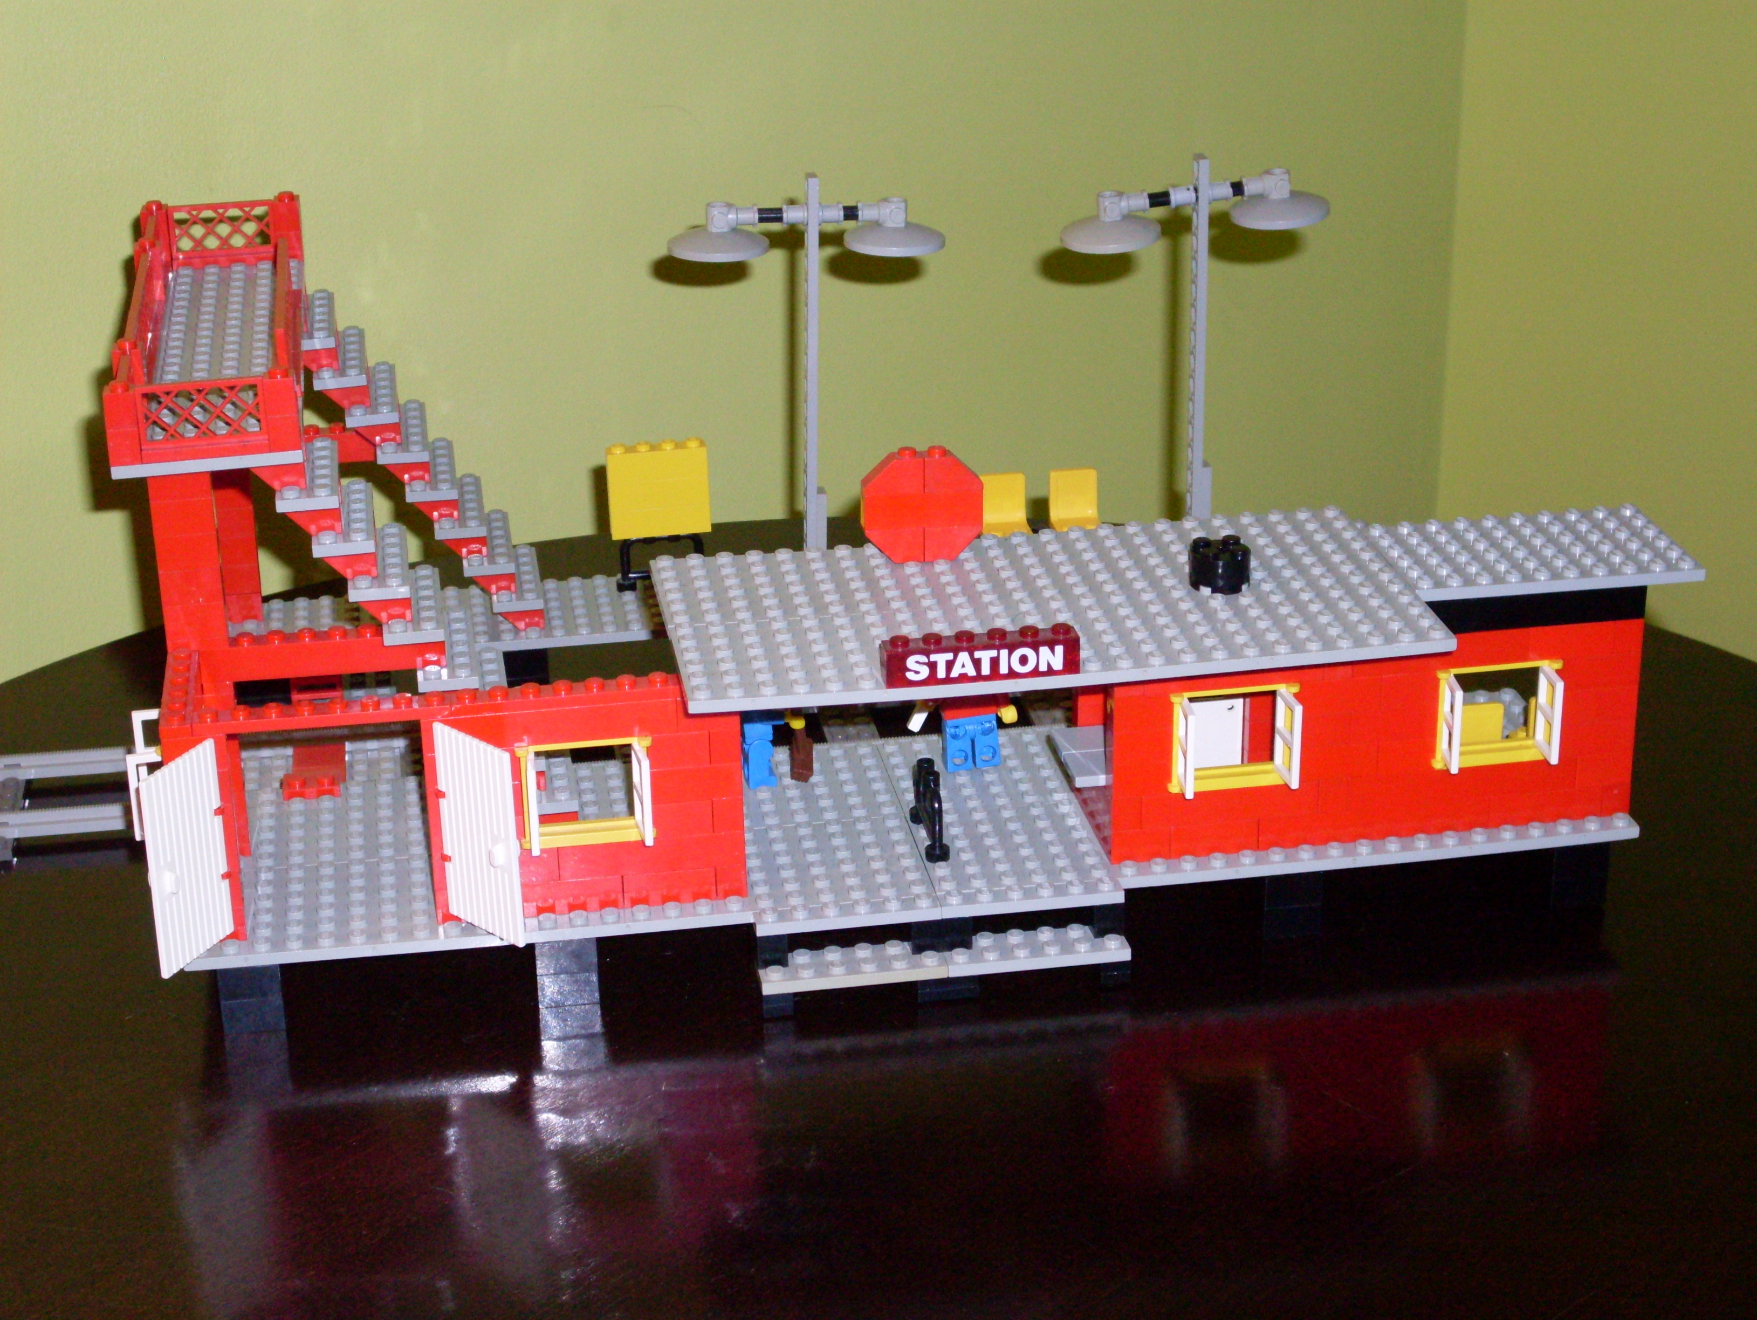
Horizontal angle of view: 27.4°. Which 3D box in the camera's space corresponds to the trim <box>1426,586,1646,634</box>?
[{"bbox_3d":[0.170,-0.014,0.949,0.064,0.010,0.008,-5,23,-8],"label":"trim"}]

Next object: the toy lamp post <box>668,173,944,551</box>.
[{"bbox_3d":[-0.021,-0.086,1.141,0.086,0.134,0.032,-5,23,-8],"label":"toy lamp post"}]

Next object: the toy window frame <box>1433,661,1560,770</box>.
[{"bbox_3d":[0.164,0.013,0.961,0.034,0.029,0.011,-5,24,-9],"label":"toy window frame"}]

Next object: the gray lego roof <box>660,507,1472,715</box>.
[{"bbox_3d":[0.041,-0.014,0.928,0.192,0.005,0.096,-5,24,-9],"label":"gray lego roof"}]

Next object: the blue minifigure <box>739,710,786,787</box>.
[{"bbox_3d":[-0.032,0.013,1.004,0.014,0.042,0.024,-5,23,-8],"label":"blue minifigure"}]

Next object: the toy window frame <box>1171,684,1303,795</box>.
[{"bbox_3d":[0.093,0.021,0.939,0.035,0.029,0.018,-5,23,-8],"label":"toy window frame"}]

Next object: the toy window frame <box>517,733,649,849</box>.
[{"bbox_3d":[-0.075,0.033,0.922,0.034,0.029,0.011,-5,24,-9],"label":"toy window frame"}]

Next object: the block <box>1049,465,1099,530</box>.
[{"bbox_3d":[0.065,-0.050,1.162,0.015,0.019,0.015,-5,24,-9],"label":"block"}]

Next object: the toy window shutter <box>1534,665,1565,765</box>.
[{"bbox_3d":[0.178,0.015,0.954,0.002,0.024,0.013,-5,24,-9],"label":"toy window shutter"}]

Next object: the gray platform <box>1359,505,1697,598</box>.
[{"bbox_3d":[0.171,-0.028,0.965,0.086,0.005,0.048,-5,24,-9],"label":"gray platform"}]

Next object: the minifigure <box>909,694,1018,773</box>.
[{"bbox_3d":[0.024,0.010,1.010,0.027,0.042,0.013,-5,23,-8],"label":"minifigure"}]

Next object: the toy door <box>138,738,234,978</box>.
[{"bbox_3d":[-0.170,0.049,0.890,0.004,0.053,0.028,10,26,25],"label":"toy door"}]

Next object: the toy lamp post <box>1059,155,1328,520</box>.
[{"bbox_3d":[0.098,-0.098,1.148,0.086,0.126,0.032,-5,24,-9],"label":"toy lamp post"}]

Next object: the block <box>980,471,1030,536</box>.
[{"bbox_3d":[0.041,-0.049,1.175,0.016,0.020,0.016,-5,23,-8],"label":"block"}]

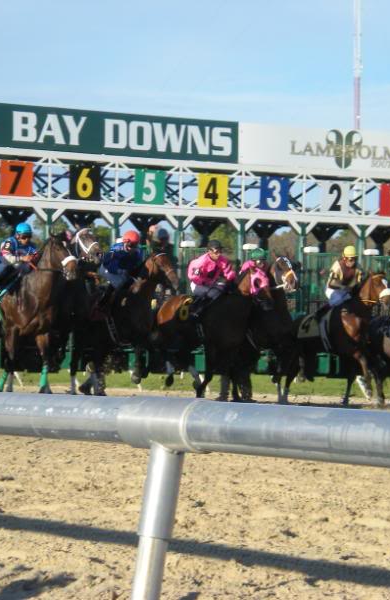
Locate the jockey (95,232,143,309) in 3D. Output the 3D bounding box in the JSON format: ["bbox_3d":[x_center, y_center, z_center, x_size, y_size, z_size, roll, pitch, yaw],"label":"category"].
[{"bbox_3d":[-1.086,-0.453,34.900,0.550,1.050,0.700,0,-1,-32],"label":"jockey"}]

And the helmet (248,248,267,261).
[{"bbox_3d":[0.937,-0.673,36.100,0.220,0.180,0.280,0,0,-27],"label":"helmet"}]

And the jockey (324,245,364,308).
[{"bbox_3d":[2.219,-0.303,36.300,0.480,1.040,0.700,0,0,-24],"label":"jockey"}]

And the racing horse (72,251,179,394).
[{"bbox_3d":[-1.034,0.330,35.300,0.620,2.050,2.500,0,0,-29],"label":"racing horse"}]

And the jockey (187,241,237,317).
[{"bbox_3d":[0.238,-0.302,35.400,0.500,1.120,0.760,0,0,-28],"label":"jockey"}]

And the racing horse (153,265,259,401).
[{"bbox_3d":[0.210,0.450,35.400,0.620,2.030,2.500,0,0,-29],"label":"racing horse"}]

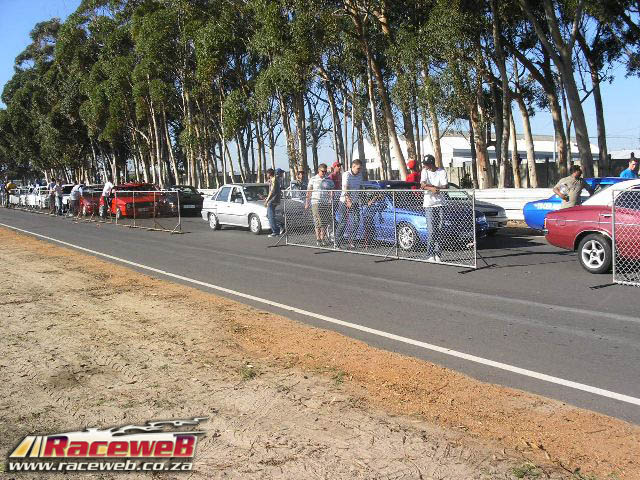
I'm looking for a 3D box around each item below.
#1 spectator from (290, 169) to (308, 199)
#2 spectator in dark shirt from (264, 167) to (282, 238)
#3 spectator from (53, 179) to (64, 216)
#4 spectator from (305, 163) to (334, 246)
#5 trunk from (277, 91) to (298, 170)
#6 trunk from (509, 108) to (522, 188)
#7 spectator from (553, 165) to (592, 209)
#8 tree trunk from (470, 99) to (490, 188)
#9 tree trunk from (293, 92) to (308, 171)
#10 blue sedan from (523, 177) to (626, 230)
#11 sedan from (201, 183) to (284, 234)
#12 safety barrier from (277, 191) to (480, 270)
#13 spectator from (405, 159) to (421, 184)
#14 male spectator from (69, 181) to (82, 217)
[{"bbox_3d":[-0.622,-1.189,21.294,0.520,1.780,0.400,0,4,-6],"label":"spectator"},{"bbox_3d":[-1.237,-0.968,18.434,0.460,1.740,0.460,1,4,17],"label":"spectator in dark shirt"},{"bbox_3d":[-12.214,-1.990,32.788,0.400,1.770,0.500,-3,5,-11],"label":"spectator"},{"bbox_3d":[0.000,-0.772,15.305,0.580,1.790,0.400,-2,5,-27],"label":"spectator"},{"bbox_3d":[-1.829,-5.012,40.545,1.150,6.700,0.650,0,4,0],"label":"trunk"},{"bbox_3d":[6.900,-2.785,24.740,0.277,3.662,0.277,-6,5,0],"label":"trunk"},{"bbox_3d":[4.639,-0.601,13.006,0.600,1.600,0.600,-3,6,-18],"label":"spectator"},{"bbox_3d":[5.847,-3.001,25.374,0.567,4.046,0.567,-7,5,0],"label":"tree trunk"},{"bbox_3d":[-0.926,-4.580,35.601,0.582,5.717,0.582,-4,5,0],"label":"tree trunk"},{"bbox_3d":[6.157,-0.466,13.664,1.680,1.410,4.250,-3,5,-33],"label":"blue sedan"},{"bbox_3d":[-1.870,-0.961,20.754,1.670,1.400,4.220,-3,5,-35],"label":"sedan"},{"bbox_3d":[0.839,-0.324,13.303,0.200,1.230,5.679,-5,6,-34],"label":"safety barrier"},{"bbox_3d":[2.221,-1.035,17.002,0.420,1.880,0.550,-5,6,-30],"label":"spectator"},{"bbox_3d":[-11.550,-1.974,33.143,0.550,1.680,0.520,-3,5,-37],"label":"male spectator"}]

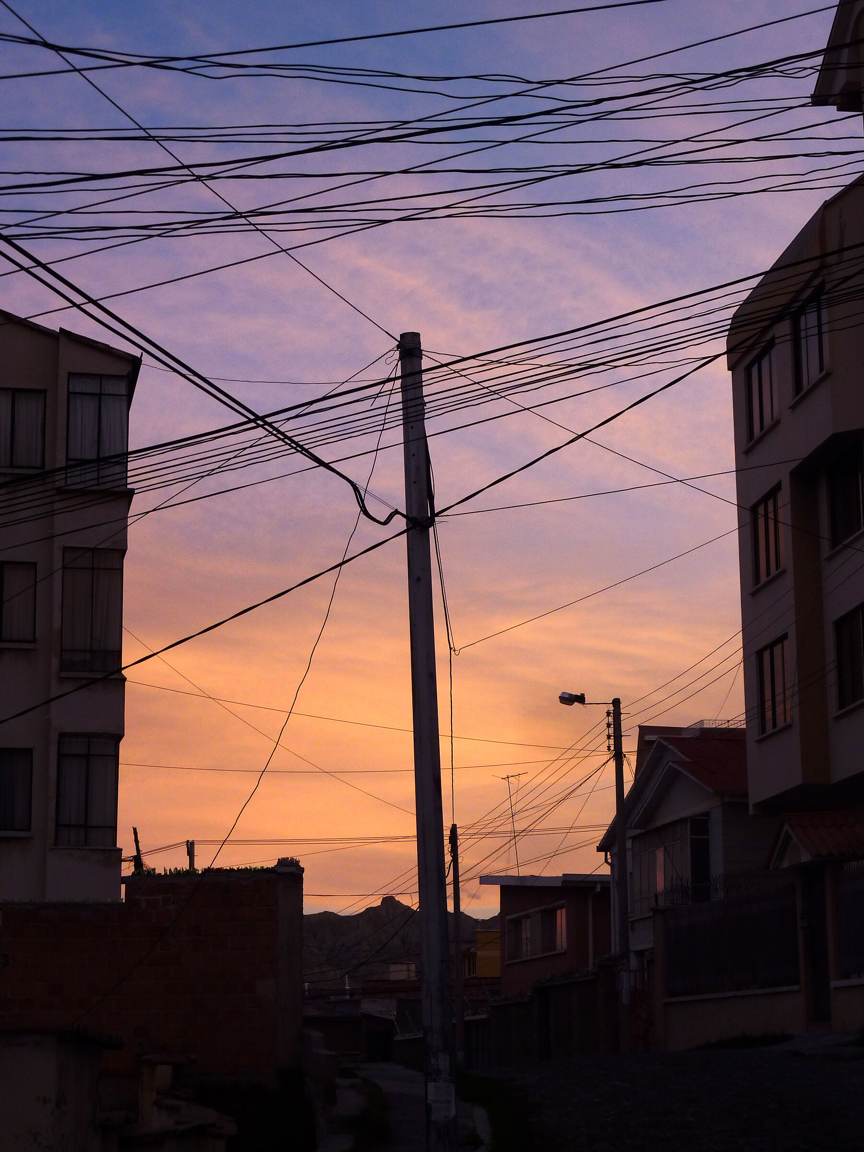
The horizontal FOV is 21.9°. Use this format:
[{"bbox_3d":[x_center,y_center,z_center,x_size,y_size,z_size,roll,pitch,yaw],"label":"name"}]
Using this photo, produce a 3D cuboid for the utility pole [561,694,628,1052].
[{"bbox_3d":[3.244,5.843,44.524,1.268,7.156,0.300,0,-12,-4],"label":"utility pole"}]

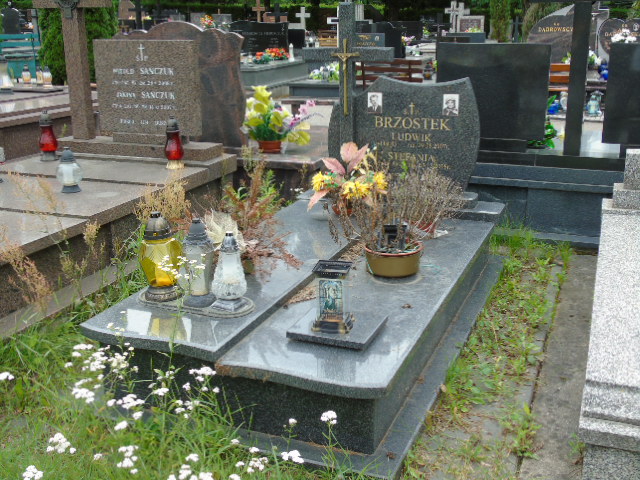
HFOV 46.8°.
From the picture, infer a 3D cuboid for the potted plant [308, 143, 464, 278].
[{"bbox_3d":[0.307,-0.171,3.380,0.651,0.499,0.500,6,19,22],"label":"potted plant"}]

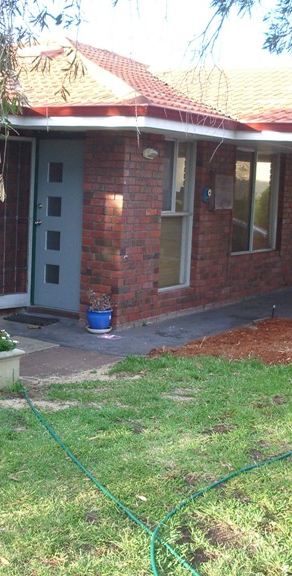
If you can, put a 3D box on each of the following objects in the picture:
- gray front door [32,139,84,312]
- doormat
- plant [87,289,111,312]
[{"bbox_3d":[-1.035,-0.740,9.303,0.810,2.040,0.050,8,10,34],"label":"gray front door"},{"bbox_3d":[-1.366,0.369,9.221,0.630,0.015,0.400,8,10,34],"label":"doormat"},{"bbox_3d":[-0.507,0.133,8.690,0.250,0.250,0.250,3,8,0],"label":"plant"}]

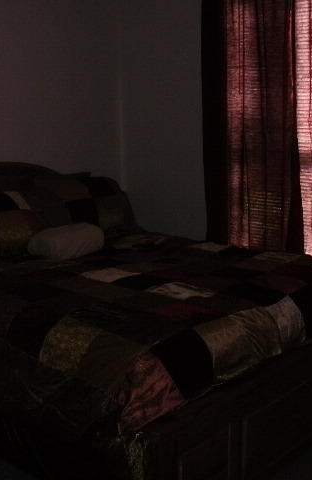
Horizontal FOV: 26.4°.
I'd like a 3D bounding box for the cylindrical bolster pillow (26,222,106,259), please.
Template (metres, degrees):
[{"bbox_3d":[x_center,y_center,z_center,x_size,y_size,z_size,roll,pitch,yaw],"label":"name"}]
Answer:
[{"bbox_3d":[-0.481,0.011,3.628,0.430,0.170,0.175,-9,13,-36],"label":"cylindrical bolster pillow"}]

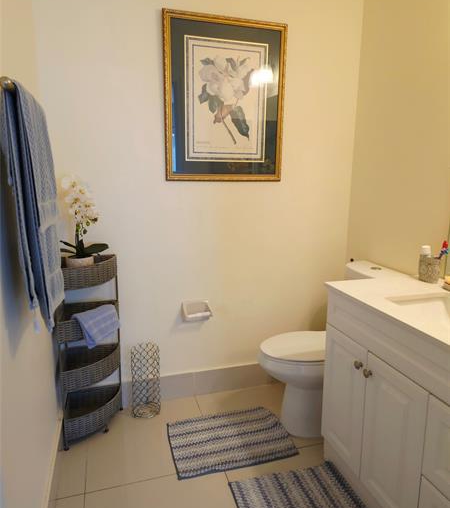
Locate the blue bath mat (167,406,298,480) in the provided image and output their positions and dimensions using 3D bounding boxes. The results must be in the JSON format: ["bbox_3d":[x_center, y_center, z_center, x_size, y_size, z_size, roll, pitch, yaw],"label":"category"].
[{"bbox_3d":[0.016,0.933,2.027,0.570,0.013,0.406,-3,11,-16],"label":"blue bath mat"}]

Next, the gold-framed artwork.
[{"bbox_3d":[0.010,-0.807,2.126,0.663,0.828,0.029,-3,11,-16],"label":"gold-framed artwork"}]

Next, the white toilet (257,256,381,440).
[{"bbox_3d":[0.533,0.502,2.124,0.701,0.828,0.380,-3,11,-16],"label":"white toilet"}]

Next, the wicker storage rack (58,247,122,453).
[{"bbox_3d":[-0.682,0.477,2.017,0.304,0.904,0.304,-3,11,-16],"label":"wicker storage rack"}]

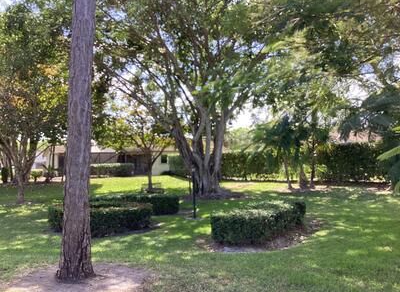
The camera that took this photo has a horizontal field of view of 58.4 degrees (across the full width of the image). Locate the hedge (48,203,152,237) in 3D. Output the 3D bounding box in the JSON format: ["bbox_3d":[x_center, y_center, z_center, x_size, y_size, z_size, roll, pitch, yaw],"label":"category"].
[{"bbox_3d":[-2.240,1.611,7.899,2.350,0.530,1.350,0,-2,-7],"label":"hedge"}]

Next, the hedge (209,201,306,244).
[{"bbox_3d":[1.400,1.618,7.948,1.350,0.520,2.850,-1,-2,37],"label":"hedge"}]

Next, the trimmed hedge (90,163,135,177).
[{"bbox_3d":[-8.500,2.143,33.446,4.500,1.250,1.300,0,-2,-3],"label":"trimmed hedge"}]

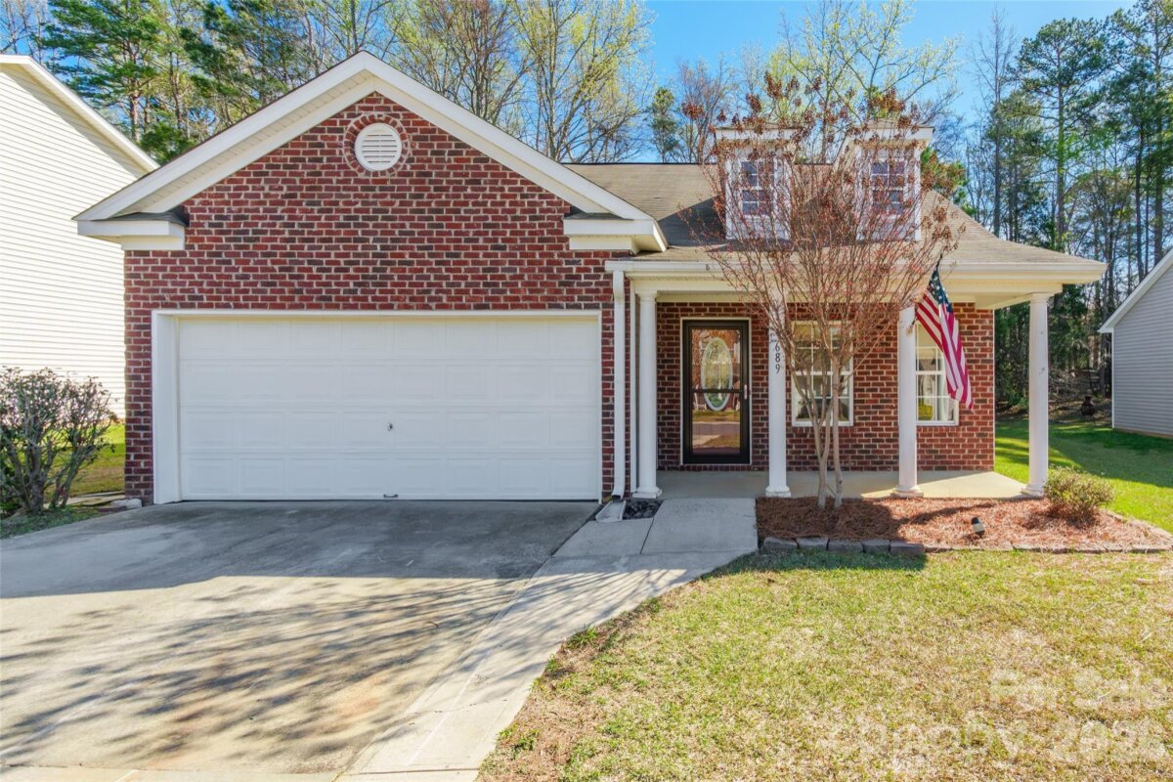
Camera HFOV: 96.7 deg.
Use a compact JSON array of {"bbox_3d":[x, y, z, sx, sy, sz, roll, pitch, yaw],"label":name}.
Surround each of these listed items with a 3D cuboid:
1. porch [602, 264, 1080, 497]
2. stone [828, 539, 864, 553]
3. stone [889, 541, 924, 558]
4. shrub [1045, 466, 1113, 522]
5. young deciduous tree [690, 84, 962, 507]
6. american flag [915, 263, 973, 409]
[{"bbox_3d":[3.200,-0.080,6.500,5.000,2.620,2.200,0,0,0],"label":"porch"},{"bbox_3d":[2.290,1.385,4.620,0.295,0.100,0.180,0,0,0],"label":"stone"},{"bbox_3d":[2.810,1.390,4.560,0.295,0.100,0.180,0,0,0],"label":"stone"},{"bbox_3d":[4.960,1.020,5.250,0.680,0.540,0.640,0,0,0],"label":"shrub"},{"bbox_3d":[2.440,-0.940,5.300,2.750,4.350,2.450,0,0,0],"label":"young deciduous tree"},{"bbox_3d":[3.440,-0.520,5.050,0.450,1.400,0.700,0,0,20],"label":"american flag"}]

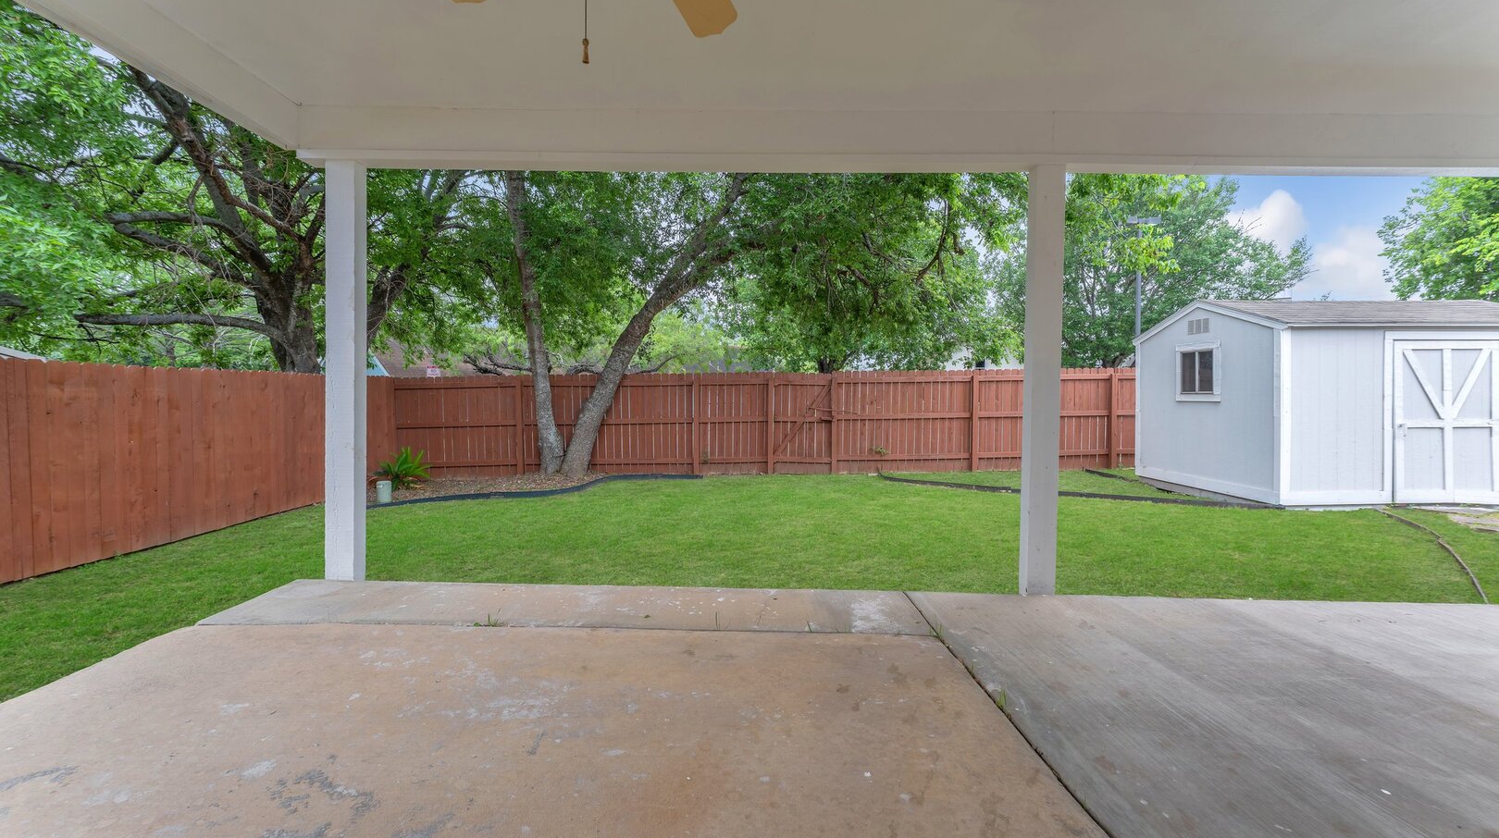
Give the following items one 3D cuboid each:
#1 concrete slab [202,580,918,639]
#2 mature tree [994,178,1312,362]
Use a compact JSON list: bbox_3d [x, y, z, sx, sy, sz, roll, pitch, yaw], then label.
[{"bbox_3d":[-0.784,0.940,2.772,3.200,0.100,0.610,1,1,1],"label":"concrete slab"},{"bbox_3d":[12.300,-3.750,18.000,9.300,9.000,8.800,1,1,1],"label":"mature tree"}]

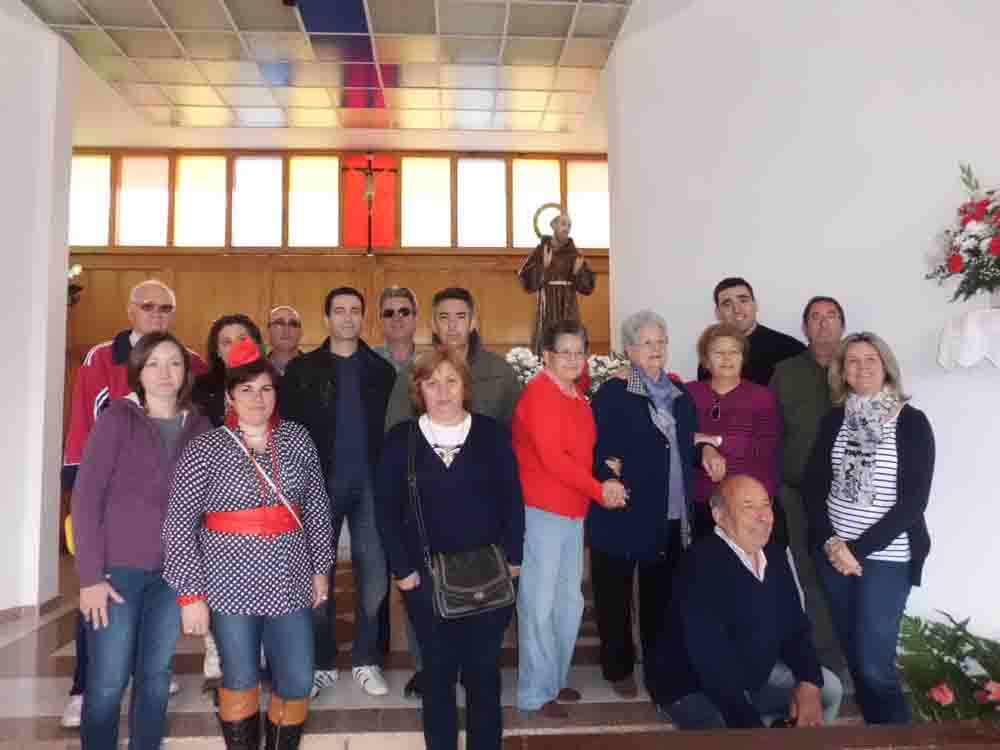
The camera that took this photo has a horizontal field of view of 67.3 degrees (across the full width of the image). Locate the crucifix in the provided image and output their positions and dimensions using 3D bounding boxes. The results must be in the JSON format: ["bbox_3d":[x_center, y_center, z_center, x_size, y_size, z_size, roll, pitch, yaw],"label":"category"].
[{"bbox_3d":[-1.534,-2.020,8.900,0.660,1.240,0.140,0,-4,-3],"label":"crucifix"}]

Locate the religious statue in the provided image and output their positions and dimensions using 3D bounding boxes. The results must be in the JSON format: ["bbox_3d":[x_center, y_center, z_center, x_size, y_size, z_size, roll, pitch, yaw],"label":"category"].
[{"bbox_3d":[0.324,-0.467,4.300,0.460,1.000,0.360,1,-4,-20],"label":"religious statue"}]

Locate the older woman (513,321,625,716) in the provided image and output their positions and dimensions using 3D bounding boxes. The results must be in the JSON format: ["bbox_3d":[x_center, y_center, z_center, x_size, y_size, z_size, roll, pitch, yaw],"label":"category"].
[{"bbox_3d":[0.264,0.558,3.068,0.450,1.575,0.390,3,-5,-42],"label":"older woman"}]

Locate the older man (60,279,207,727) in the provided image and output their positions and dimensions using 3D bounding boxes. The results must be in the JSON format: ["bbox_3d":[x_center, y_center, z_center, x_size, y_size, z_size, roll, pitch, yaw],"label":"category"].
[{"bbox_3d":[-1.536,0.484,3.175,0.560,1.770,0.420,0,-4,-8],"label":"older man"}]

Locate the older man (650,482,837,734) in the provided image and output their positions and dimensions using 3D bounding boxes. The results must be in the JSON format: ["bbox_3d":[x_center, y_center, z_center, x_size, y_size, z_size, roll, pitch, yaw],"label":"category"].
[{"bbox_3d":[0.871,0.881,2.644,0.600,1.070,0.580,1,-4,-20],"label":"older man"}]

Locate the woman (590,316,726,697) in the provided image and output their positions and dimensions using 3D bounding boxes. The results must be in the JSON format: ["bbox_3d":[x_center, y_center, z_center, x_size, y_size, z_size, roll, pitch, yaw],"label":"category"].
[{"bbox_3d":[0.630,0.537,3.210,0.520,1.630,0.420,2,-5,-30],"label":"woman"}]

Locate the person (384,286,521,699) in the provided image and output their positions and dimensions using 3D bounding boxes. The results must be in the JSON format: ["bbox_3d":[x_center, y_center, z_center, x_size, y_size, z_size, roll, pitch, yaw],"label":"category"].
[{"bbox_3d":[-0.202,0.491,3.264,0.580,1.745,0.360,-1,-4,0],"label":"person"}]

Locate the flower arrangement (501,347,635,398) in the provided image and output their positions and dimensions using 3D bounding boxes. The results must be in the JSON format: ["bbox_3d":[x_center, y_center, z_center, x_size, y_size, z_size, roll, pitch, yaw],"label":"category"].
[{"bbox_3d":[0.382,-0.003,4.250,0.740,0.340,0.450,0,-4,-3],"label":"flower arrangement"}]

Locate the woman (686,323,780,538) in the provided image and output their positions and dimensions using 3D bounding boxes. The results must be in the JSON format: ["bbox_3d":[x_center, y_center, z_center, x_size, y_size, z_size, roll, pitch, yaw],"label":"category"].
[{"bbox_3d":[1.050,0.558,3.348,0.470,1.600,0.340,-1,-4,8],"label":"woman"}]

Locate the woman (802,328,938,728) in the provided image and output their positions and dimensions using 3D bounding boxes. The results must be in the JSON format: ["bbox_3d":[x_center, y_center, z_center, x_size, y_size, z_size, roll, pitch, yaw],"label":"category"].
[{"bbox_3d":[1.418,0.629,2.882,0.500,1.595,0.360,-2,-4,24],"label":"woman"}]

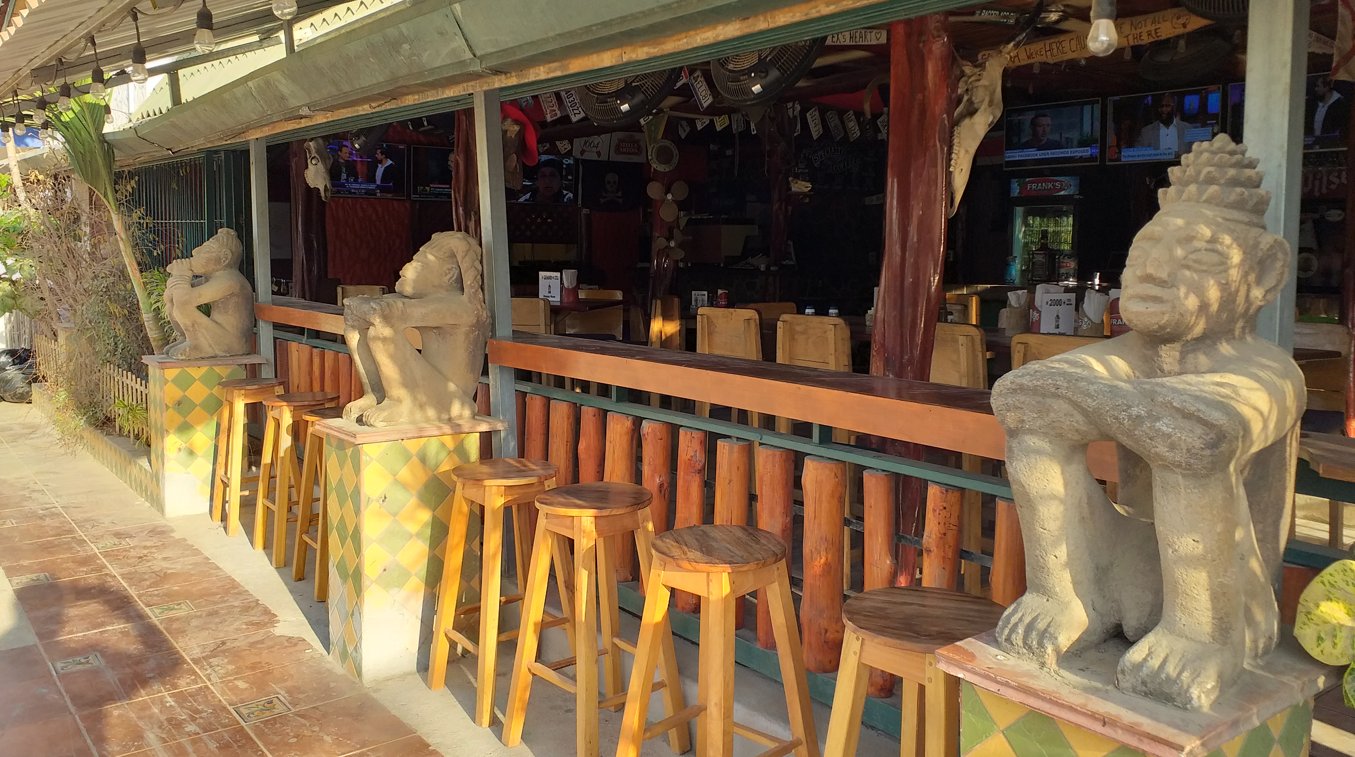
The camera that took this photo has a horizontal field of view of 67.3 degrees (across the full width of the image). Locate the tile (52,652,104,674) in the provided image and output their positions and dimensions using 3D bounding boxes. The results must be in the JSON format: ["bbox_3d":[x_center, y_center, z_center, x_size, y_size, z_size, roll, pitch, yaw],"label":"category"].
[{"bbox_3d":[-2.211,1.051,3.752,0.152,0.010,0.152,-4,8,-39],"label":"tile"}]

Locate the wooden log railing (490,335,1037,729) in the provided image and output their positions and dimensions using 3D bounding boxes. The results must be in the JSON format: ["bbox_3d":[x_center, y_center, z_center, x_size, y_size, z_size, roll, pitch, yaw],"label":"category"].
[{"bbox_3d":[0.205,0.415,2.934,0.283,0.887,2.484,-6,9,-39],"label":"wooden log railing"}]

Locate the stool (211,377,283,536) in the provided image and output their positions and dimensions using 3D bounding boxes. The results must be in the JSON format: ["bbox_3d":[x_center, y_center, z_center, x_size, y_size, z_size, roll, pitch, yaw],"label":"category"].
[{"bbox_3d":[-2.354,0.422,5.692,0.410,0.803,0.410,-4,8,-39],"label":"stool"}]

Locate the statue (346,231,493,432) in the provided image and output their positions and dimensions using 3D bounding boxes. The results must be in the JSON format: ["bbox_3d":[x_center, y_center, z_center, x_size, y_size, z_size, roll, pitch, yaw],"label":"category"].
[{"bbox_3d":[-0.976,-0.194,3.848,0.530,0.720,0.320,-4,8,-39],"label":"statue"}]

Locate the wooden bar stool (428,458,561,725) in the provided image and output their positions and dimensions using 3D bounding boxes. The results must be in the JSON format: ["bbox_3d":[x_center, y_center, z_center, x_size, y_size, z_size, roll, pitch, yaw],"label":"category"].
[{"bbox_3d":[-0.585,0.702,3.529,0.410,0.803,0.410,-4,8,-39],"label":"wooden bar stool"}]

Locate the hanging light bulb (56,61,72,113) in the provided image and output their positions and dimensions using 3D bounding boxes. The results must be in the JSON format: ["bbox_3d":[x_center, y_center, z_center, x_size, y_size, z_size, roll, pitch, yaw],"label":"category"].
[{"bbox_3d":[-1.941,-0.924,3.220,0.052,0.157,0.052,-4,8,-39],"label":"hanging light bulb"}]

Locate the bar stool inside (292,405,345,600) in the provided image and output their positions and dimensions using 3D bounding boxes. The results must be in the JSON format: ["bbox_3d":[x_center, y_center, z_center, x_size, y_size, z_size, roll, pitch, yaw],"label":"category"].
[{"bbox_3d":[-1.370,0.502,4.250,0.390,0.734,0.370,-6,9,-39],"label":"bar stool inside"}]

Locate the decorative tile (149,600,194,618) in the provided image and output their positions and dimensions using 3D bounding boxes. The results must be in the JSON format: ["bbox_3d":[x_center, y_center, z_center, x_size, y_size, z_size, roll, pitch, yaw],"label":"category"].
[{"bbox_3d":[-2.151,0.987,4.335,0.152,0.010,0.152,-4,8,-39],"label":"decorative tile"}]

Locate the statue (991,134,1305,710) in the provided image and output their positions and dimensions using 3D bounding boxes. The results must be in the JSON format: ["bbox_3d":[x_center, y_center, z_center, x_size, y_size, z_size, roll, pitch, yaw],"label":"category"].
[{"bbox_3d":[0.768,0.042,1.593,0.465,0.810,0.375,-4,8,-39],"label":"statue"}]

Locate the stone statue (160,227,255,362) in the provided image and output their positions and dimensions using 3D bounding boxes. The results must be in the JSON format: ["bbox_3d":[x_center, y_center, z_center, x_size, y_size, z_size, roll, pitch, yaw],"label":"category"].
[{"bbox_3d":[-2.505,-0.463,5.427,0.430,0.700,0.300,-6,9,-39],"label":"stone statue"}]

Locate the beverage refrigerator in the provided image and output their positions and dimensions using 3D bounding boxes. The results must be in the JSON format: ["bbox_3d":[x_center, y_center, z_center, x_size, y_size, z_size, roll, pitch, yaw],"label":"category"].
[{"bbox_3d":[3.368,-0.831,8.983,0.640,1.822,0.664,-6,9,-39],"label":"beverage refrigerator"}]

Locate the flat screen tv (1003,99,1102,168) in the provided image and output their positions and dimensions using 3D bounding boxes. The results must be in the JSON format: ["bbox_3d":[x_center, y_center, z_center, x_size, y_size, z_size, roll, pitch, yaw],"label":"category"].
[{"bbox_3d":[3.292,-2.135,8.937,0.070,0.552,0.921,-6,9,-39],"label":"flat screen tv"}]

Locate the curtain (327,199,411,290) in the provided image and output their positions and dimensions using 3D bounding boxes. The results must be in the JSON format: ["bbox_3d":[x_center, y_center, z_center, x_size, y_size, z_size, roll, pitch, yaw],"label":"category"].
[{"bbox_3d":[-2.912,-1.231,9.687,0.827,0.968,0.050,-6,9,-39],"label":"curtain"}]

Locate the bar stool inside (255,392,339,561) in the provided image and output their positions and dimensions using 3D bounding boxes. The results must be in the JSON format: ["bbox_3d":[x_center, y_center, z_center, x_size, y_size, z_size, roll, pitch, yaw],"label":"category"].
[{"bbox_3d":[-1.707,0.442,4.670,0.390,0.734,0.370,-6,9,-39],"label":"bar stool inside"}]

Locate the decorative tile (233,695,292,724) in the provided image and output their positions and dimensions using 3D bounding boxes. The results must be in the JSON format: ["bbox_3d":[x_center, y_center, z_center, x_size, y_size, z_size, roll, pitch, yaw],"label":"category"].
[{"bbox_3d":[-1.257,1.007,3.085,0.140,0.010,0.140,-3,8,-39],"label":"decorative tile"}]

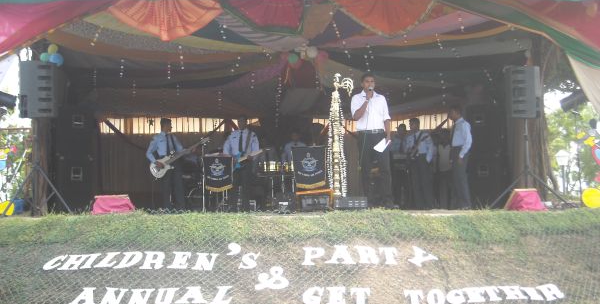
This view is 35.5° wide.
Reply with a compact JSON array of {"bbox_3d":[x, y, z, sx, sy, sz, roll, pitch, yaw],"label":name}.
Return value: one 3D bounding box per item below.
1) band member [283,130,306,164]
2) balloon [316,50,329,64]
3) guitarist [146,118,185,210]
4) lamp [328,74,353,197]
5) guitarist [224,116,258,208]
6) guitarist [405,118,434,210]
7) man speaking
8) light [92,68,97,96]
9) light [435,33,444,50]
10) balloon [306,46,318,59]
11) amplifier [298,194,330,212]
[{"bbox_3d":[-0.103,0.254,17.600,0.500,1.350,0.650,0,-4,0],"label":"band member"},{"bbox_3d":[0.346,-1.469,14.400,0.190,0.215,0.190,0,-4,0],"label":"balloon"},{"bbox_3d":[-2.314,0.215,16.100,0.620,1.670,0.450,1,-4,-15],"label":"guitarist"},{"bbox_3d":[0.502,-0.159,11.900,0.340,1.680,0.340,0,-4,0],"label":"lamp"},{"bbox_3d":[-1.011,0.204,15.900,0.600,1.680,0.450,0,-4,-5],"label":"guitarist"},{"bbox_3d":[2.196,0.230,17.200,0.520,1.700,0.380,-2,-4,30],"label":"guitarist"},{"bbox_3d":[0.914,-0.132,11.800,0.540,1.710,0.380,1,-4,-8],"label":"man speaking"},{"bbox_3d":[-3.293,-1.130,15.000,0.060,0.450,0.060,0,-4,0],"label":"light"},{"bbox_3d":[1.938,-1.535,13.000,0.130,0.220,0.100,0,-4,0],"label":"light"},{"bbox_3d":[0.203,-1.616,15.200,0.190,0.220,0.190,0,-4,0],"label":"balloon"},{"bbox_3d":[0.210,0.699,12.700,0.400,0.220,0.280,0,-4,0],"label":"amplifier"}]

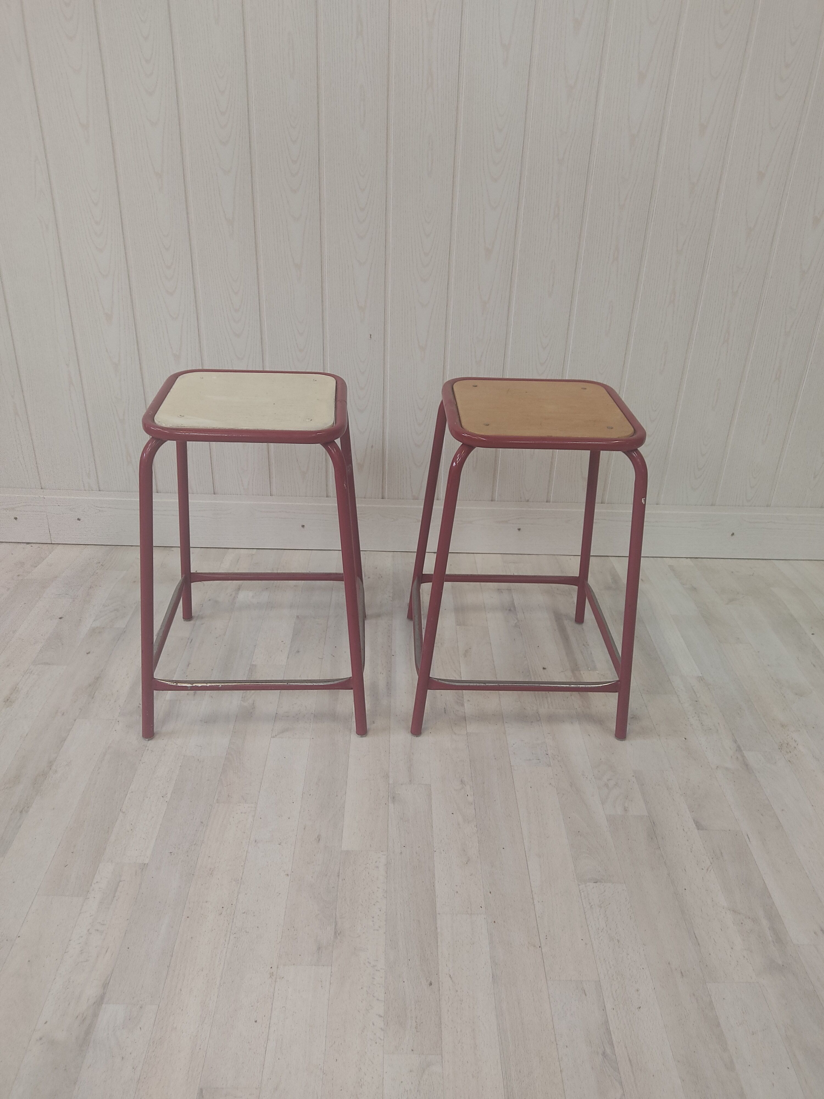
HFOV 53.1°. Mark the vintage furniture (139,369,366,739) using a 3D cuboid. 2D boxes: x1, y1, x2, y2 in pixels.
[{"bbox_3d":[-0.286,-0.005,1.554,0.406,0.582,0.406,0,29,-4],"label":"vintage furniture"}]

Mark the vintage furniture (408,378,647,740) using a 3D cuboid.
[{"bbox_3d":[0.210,0.002,1.584,0.406,0.582,0.406,1,29,-3],"label":"vintage furniture"}]

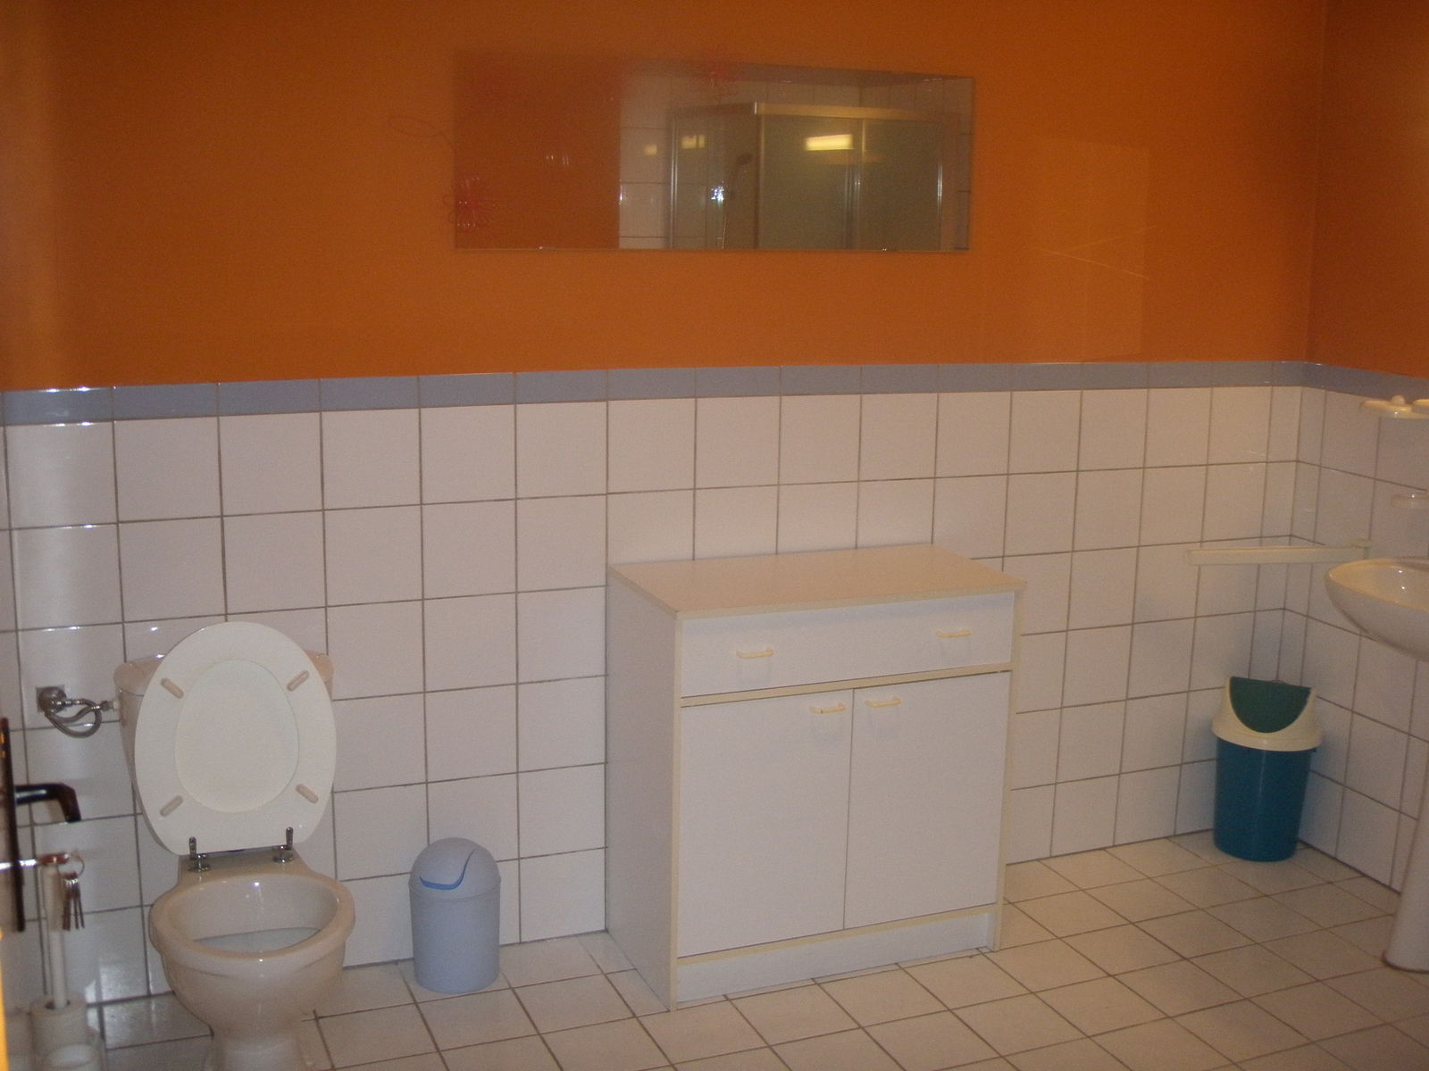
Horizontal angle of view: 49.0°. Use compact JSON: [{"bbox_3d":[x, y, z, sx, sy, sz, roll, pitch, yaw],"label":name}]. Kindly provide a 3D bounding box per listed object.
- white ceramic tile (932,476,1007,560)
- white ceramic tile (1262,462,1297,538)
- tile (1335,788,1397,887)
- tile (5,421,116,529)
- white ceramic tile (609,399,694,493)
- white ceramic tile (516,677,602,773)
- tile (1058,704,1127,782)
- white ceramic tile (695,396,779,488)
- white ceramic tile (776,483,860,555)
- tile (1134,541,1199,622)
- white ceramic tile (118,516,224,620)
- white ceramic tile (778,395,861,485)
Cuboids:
[{"bbox_3d":[0.603,-0.040,3.713,0.199,0.199,0.010,-4,12,-22],"label":"white ceramic tile"},{"bbox_3d":[1.464,-0.093,4.068,0.100,0.200,0.010,-4,12,-22],"label":"white ceramic tile"},{"bbox_3d":[1.634,0.748,3.917,0.010,0.198,0.198,-4,13,-22],"label":"tile"},{"bbox_3d":[-1.217,-0.116,2.924,0.200,0.200,0.010,-4,12,-22],"label":"tile"},{"bbox_3d":[-0.135,-0.191,3.377,0.198,0.198,0.010,-4,12,-22],"label":"white ceramic tile"},{"bbox_3d":[-0.331,0.411,3.421,0.198,0.198,0.010,-4,12,-22],"label":"white ceramic tile"},{"bbox_3d":[0.958,0.522,3.985,0.198,0.198,0.010,-4,12,-22],"label":"tile"},{"bbox_3d":[0.050,-0.202,3.450,0.198,0.198,0.010,-4,13,-22],"label":"white ceramic tile"},{"bbox_3d":[0.233,-0.017,3.564,0.199,0.199,0.010,-4,12,-22],"label":"white ceramic tile"},{"bbox_3d":[1.146,0.120,3.976,0.199,0.199,0.010,-4,12,-22],"label":"tile"},{"bbox_3d":[-1.053,0.064,3.046,0.198,0.198,0.010,-4,12,-22],"label":"white ceramic tile"},{"bbox_3d":[0.237,-0.214,3.526,0.198,0.198,0.010,-4,12,-22],"label":"white ceramic tile"}]

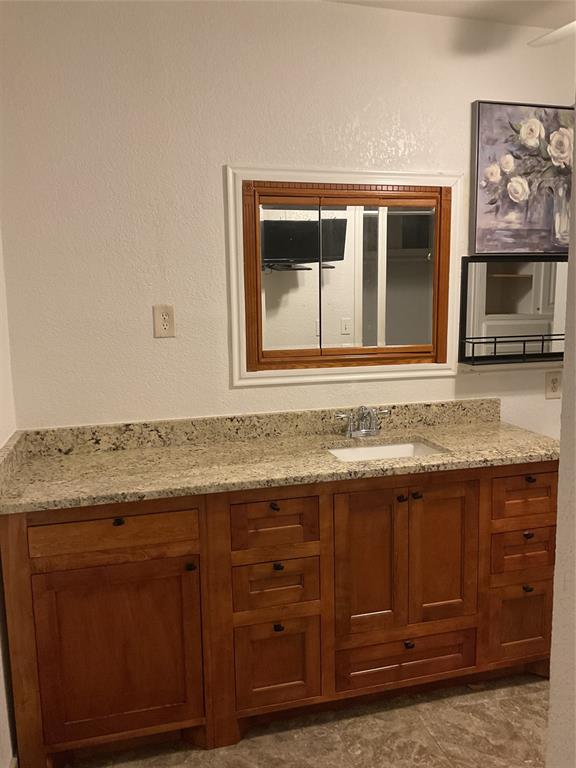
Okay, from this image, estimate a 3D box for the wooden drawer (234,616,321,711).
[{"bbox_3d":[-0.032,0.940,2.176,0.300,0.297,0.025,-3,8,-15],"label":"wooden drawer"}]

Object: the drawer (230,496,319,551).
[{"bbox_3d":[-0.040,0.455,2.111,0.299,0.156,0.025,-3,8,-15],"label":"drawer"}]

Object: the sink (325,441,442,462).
[{"bbox_3d":[0.352,0.334,2.447,0.445,0.150,0.290,-3,8,-15],"label":"sink"}]

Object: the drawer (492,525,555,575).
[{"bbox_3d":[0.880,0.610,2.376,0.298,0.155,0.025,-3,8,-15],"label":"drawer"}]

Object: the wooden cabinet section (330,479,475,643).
[{"bbox_3d":[0.412,0.590,2.196,0.535,0.495,0.040,-3,8,-15],"label":"wooden cabinet section"}]

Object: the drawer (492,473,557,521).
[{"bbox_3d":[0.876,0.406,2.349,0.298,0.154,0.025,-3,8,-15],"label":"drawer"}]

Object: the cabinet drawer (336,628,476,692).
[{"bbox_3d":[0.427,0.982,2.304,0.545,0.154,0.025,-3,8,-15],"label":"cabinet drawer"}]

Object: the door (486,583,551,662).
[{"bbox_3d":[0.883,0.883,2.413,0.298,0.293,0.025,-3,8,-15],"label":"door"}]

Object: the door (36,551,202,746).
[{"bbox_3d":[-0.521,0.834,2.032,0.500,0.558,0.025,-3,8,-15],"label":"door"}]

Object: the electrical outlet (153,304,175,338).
[{"bbox_3d":[-0.476,-0.243,2.486,0.080,0.122,0.009,-3,8,-15],"label":"electrical outlet"}]

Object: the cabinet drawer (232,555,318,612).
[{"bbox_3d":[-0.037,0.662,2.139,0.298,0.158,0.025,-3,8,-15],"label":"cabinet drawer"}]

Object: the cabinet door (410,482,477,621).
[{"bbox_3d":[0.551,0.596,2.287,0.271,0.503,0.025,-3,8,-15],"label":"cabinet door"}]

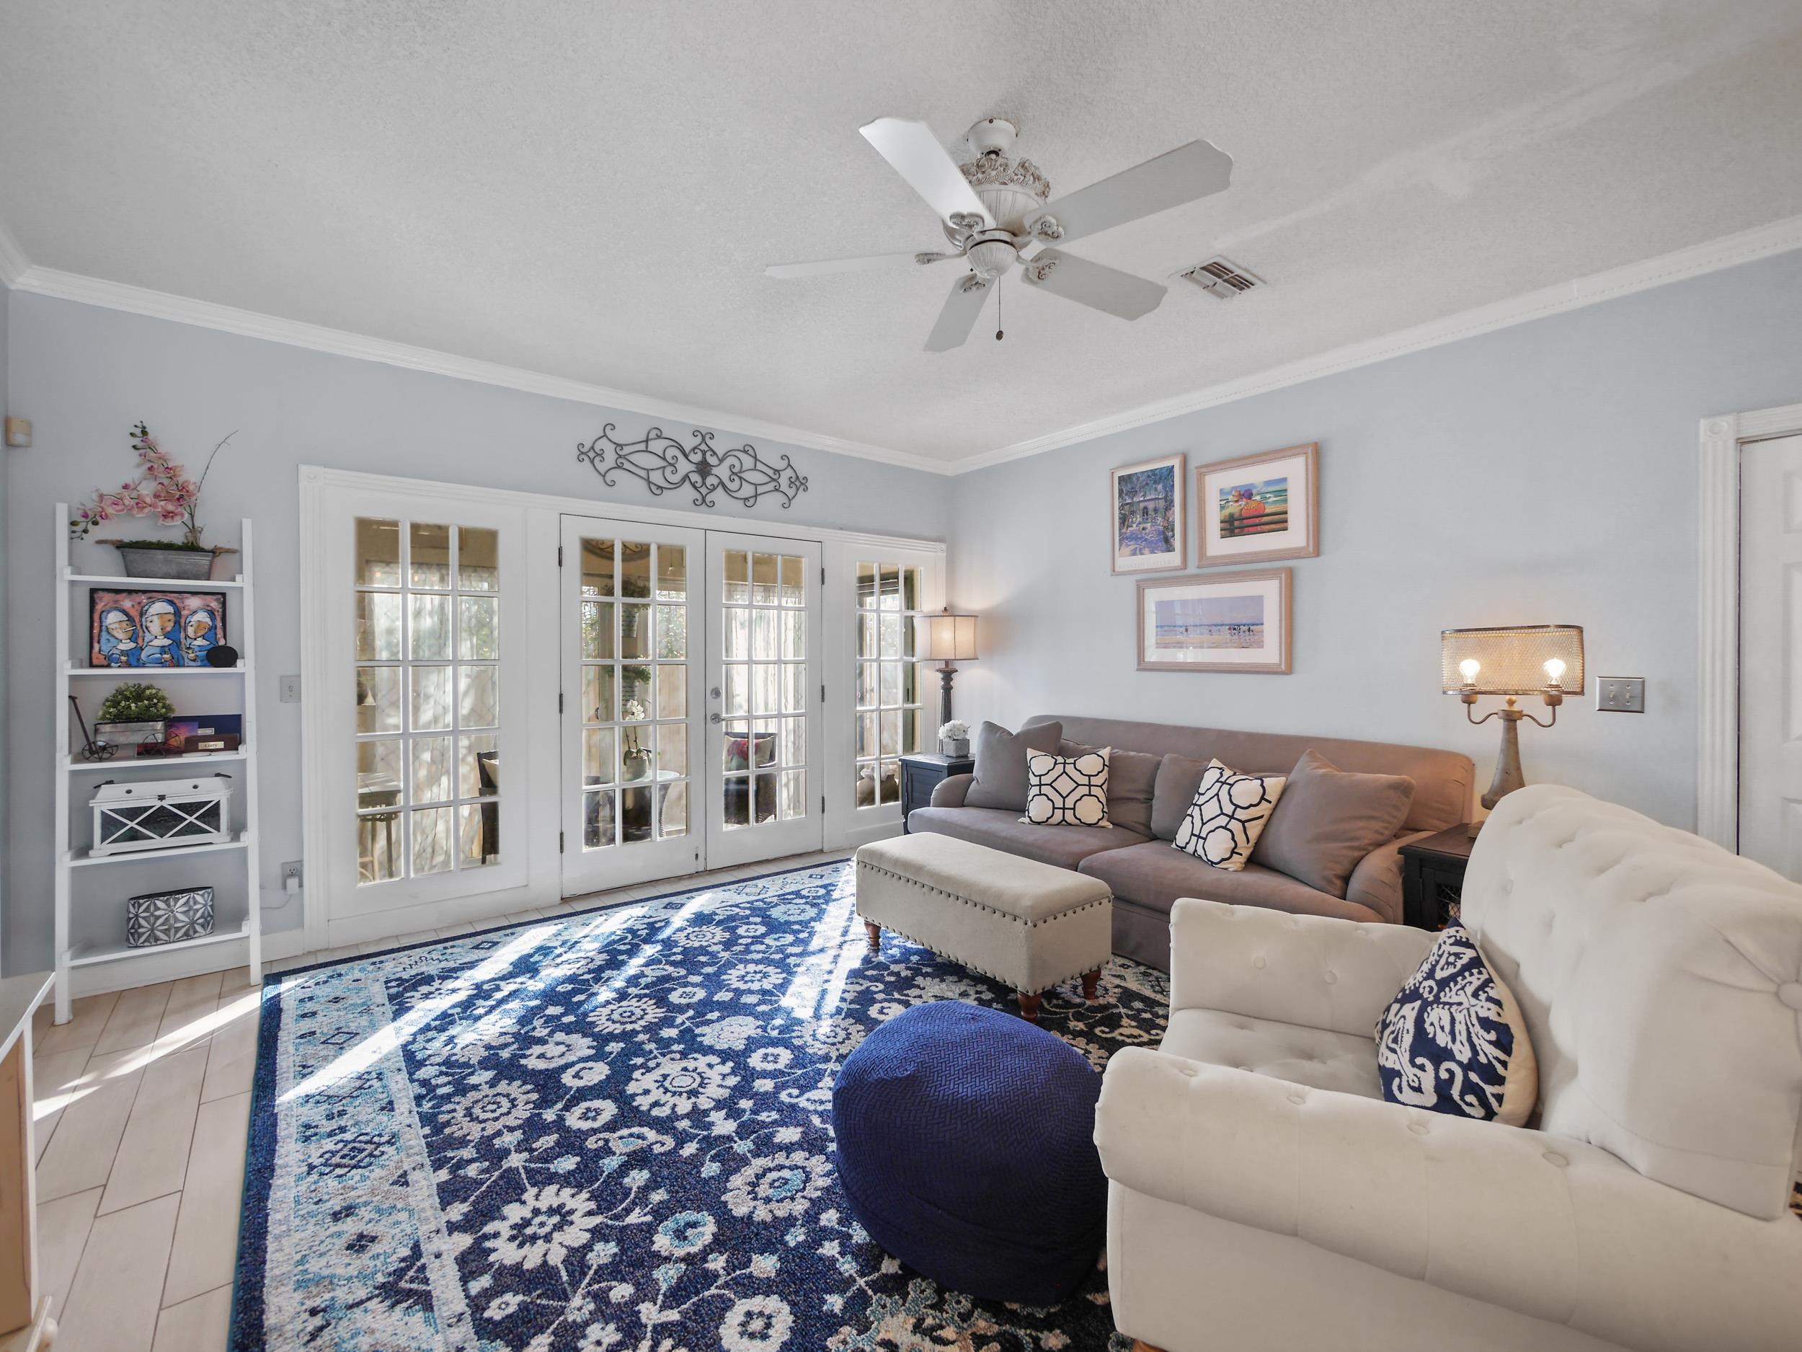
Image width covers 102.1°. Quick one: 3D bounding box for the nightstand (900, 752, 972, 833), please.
[{"bbox_3d":[0.287,0.853,4.814,0.420,0.605,0.460,2,3,43],"label":"nightstand"}]

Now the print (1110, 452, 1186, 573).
[{"bbox_3d":[1.384,-0.896,4.130,0.035,0.625,0.465,-1,3,-38],"label":"print"}]

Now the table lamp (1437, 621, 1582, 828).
[{"bbox_3d":[2.166,0.209,2.600,0.200,0.770,0.400,-1,3,-38],"label":"table lamp"}]

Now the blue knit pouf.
[{"bbox_3d":[0.159,1.033,1.647,0.620,0.465,0.620,0,2,0],"label":"blue knit pouf"}]

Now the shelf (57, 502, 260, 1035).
[{"bbox_3d":[-2.815,0.295,2.784,0.550,1.840,0.310,-1,3,-38],"label":"shelf"}]

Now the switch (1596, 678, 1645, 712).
[{"bbox_3d":[2.577,0.069,2.612,0.012,0.125,0.125,-1,3,-38],"label":"switch"}]

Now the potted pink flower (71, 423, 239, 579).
[{"bbox_3d":[-2.837,-0.678,2.775,0.455,0.585,0.180,-1,3,-38],"label":"potted pink flower"}]

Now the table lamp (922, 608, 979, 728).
[{"bbox_3d":[0.303,0.054,4.834,0.430,0.990,0.430,0,2,0],"label":"table lamp"}]

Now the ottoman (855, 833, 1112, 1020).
[{"bbox_3d":[0.314,1.001,3.088,0.480,0.430,1.020,-2,3,-40],"label":"ottoman"}]

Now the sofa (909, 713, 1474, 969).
[{"bbox_3d":[1.178,0.737,3.563,0.980,0.930,2.340,-1,3,-38],"label":"sofa"}]

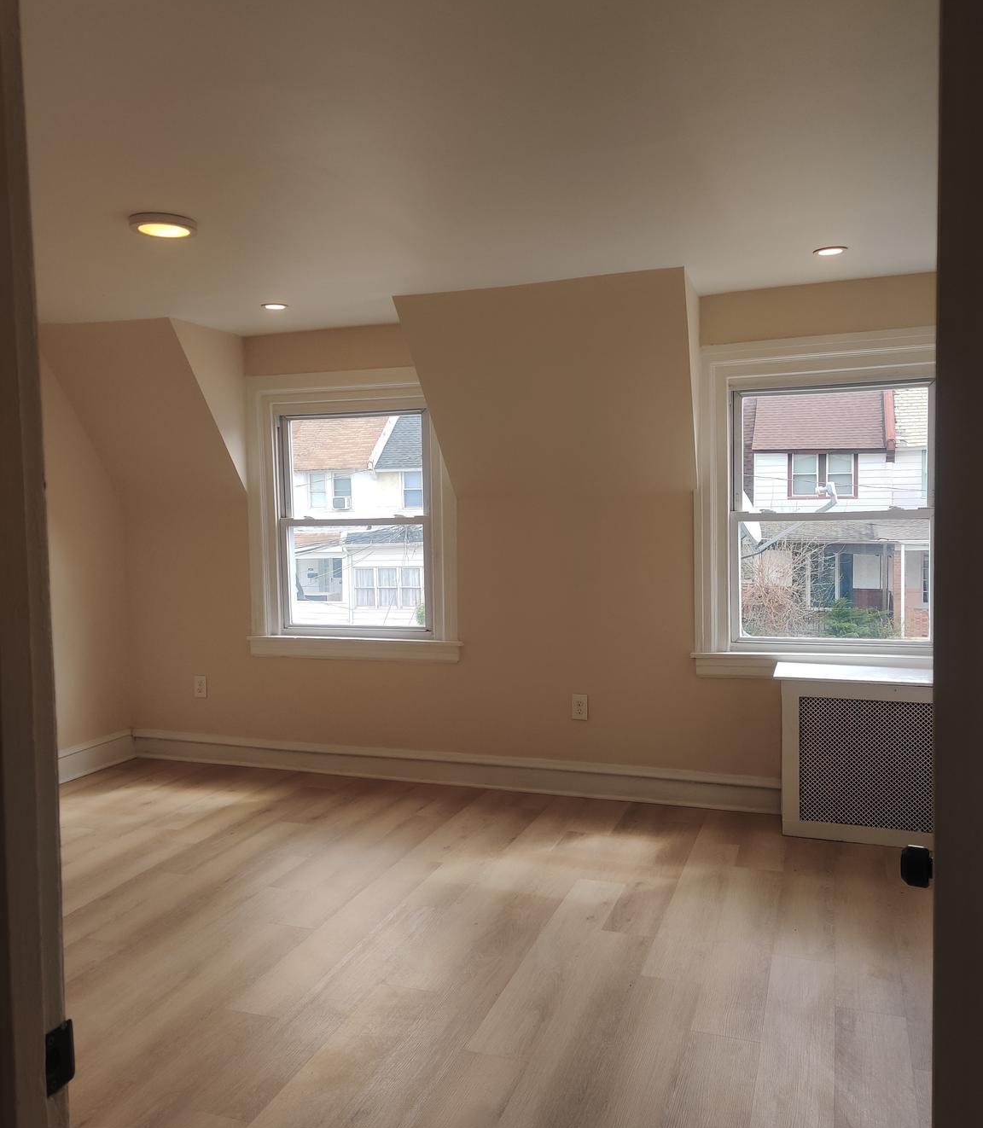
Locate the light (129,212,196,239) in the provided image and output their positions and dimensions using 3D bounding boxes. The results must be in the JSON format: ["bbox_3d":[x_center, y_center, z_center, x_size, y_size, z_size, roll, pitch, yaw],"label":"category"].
[{"bbox_3d":[-1.022,-1.054,3.188,0.200,0.028,0.200,-1,3,0],"label":"light"}]

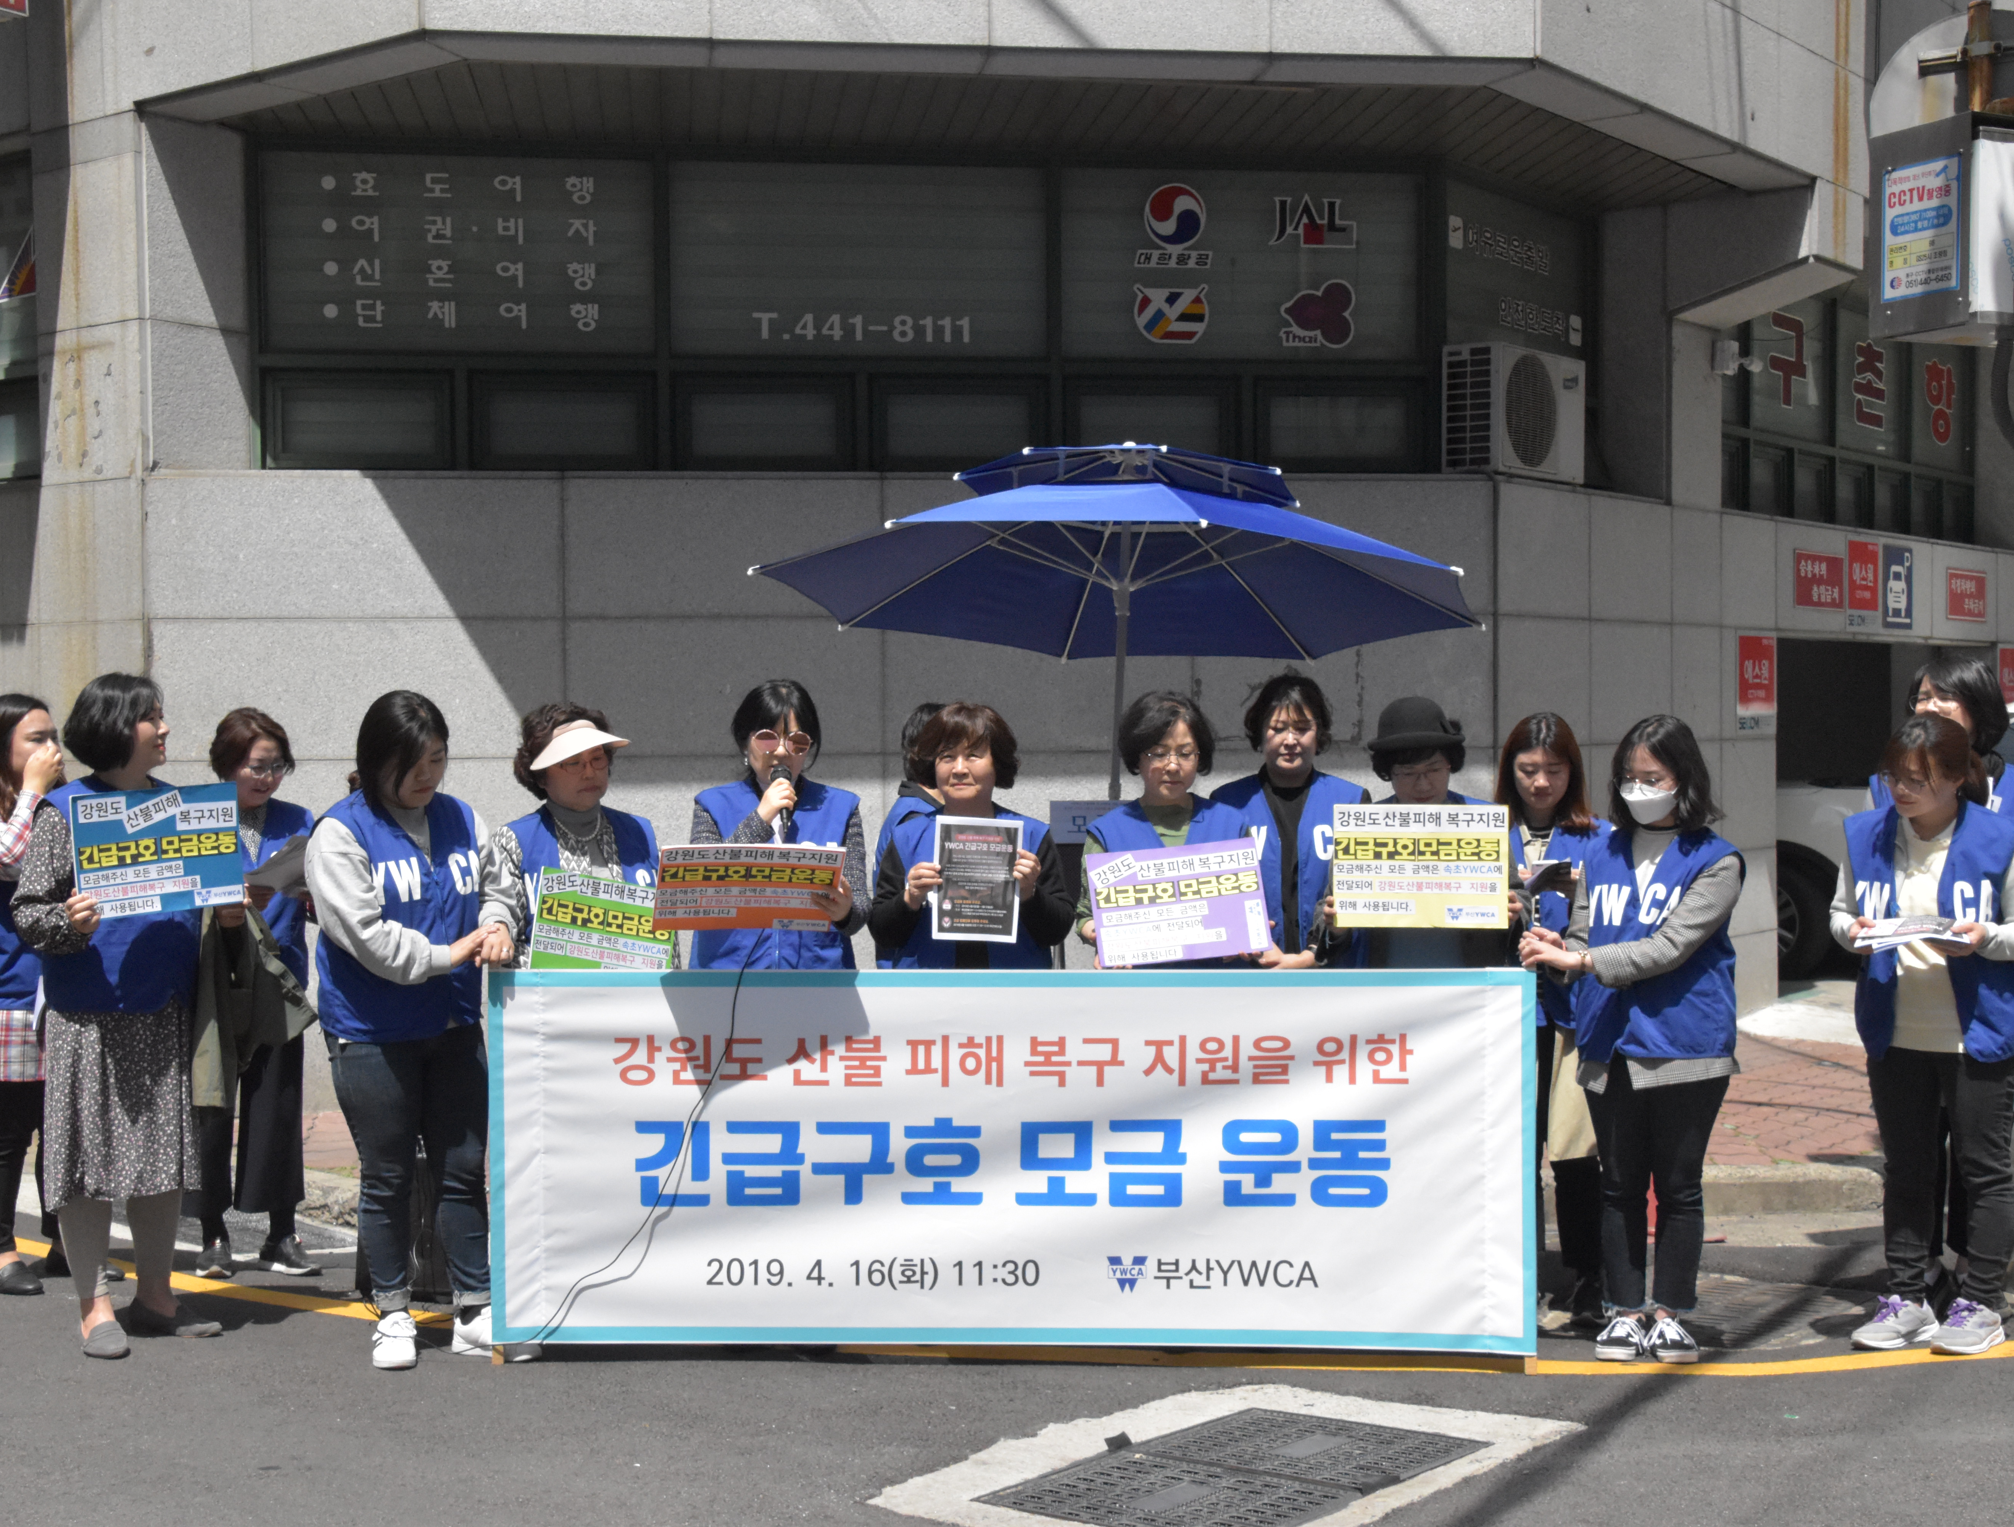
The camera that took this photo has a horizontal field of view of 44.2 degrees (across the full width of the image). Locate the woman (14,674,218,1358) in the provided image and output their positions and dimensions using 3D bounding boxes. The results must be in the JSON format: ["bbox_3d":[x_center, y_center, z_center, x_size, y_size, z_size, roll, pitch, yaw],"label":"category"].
[{"bbox_3d":[-2.200,0.608,6.120,0.460,1.640,0.380,-1,1,-43],"label":"woman"}]

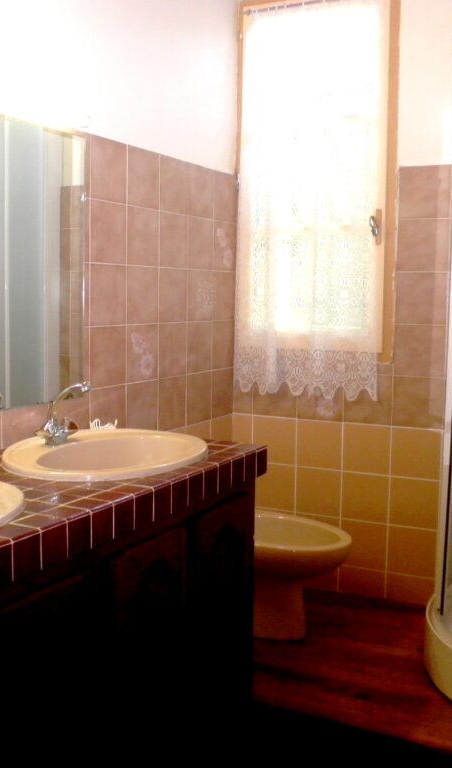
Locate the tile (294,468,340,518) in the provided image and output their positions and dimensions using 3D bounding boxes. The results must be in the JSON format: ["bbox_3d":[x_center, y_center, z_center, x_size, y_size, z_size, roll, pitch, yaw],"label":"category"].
[{"bbox_3d":[0.386,0.448,3.209,0.198,0.198,0.012,4,7,27],"label":"tile"}]

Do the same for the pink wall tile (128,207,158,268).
[{"bbox_3d":[-0.286,-0.506,2.633,0.010,0.198,0.198,4,7,27],"label":"pink wall tile"}]

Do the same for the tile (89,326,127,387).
[{"bbox_3d":[-0.386,-0.089,2.529,0.012,0.198,0.198,4,7,27],"label":"tile"}]

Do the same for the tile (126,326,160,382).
[{"bbox_3d":[-0.292,-0.107,2.677,0.010,0.198,0.198,4,7,27],"label":"tile"}]

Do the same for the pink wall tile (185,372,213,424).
[{"bbox_3d":[-0.108,0.054,3.045,0.010,0.200,0.200,4,7,27],"label":"pink wall tile"}]

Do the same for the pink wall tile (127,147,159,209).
[{"bbox_3d":[-0.287,-0.704,2.638,0.012,0.198,0.198,4,7,27],"label":"pink wall tile"}]

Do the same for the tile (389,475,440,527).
[{"bbox_3d":[0.741,0.473,3.026,0.198,0.198,0.012,4,7,27],"label":"tile"}]

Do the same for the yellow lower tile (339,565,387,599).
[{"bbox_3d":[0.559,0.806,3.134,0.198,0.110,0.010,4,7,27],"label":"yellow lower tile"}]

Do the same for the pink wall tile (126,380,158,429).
[{"bbox_3d":[-0.293,0.093,2.700,0.010,0.198,0.198,4,7,27],"label":"pink wall tile"}]

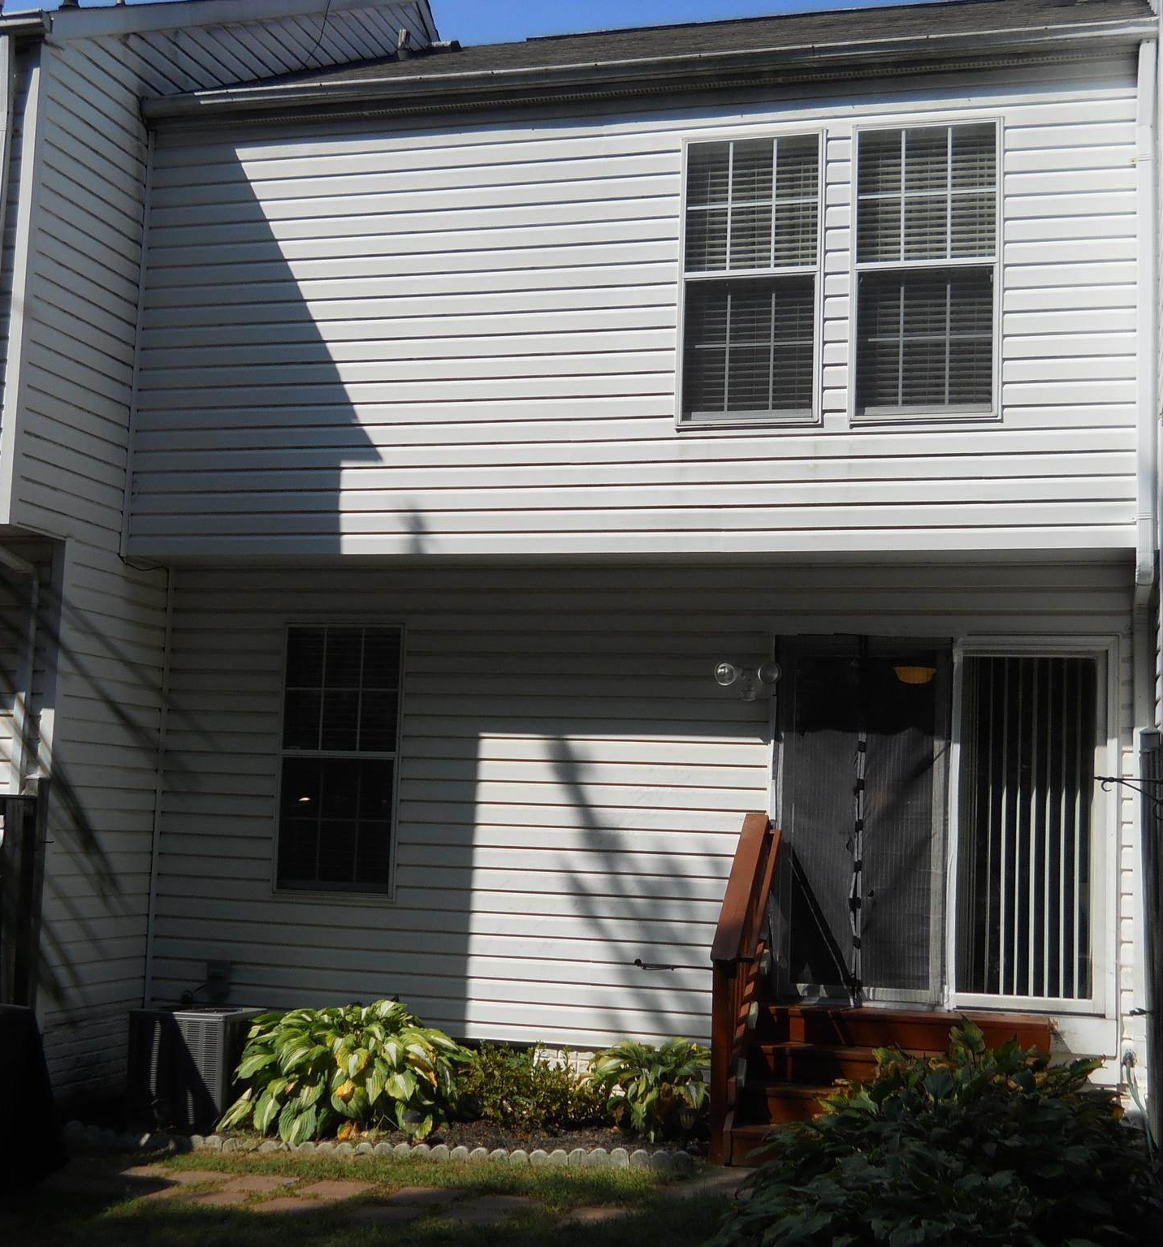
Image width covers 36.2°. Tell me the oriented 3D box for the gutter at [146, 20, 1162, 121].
[{"bbox_3d":[0.167,-3.128,10.095,5.905,0.095,0.135,0,-6,15],"label":"gutter"}]

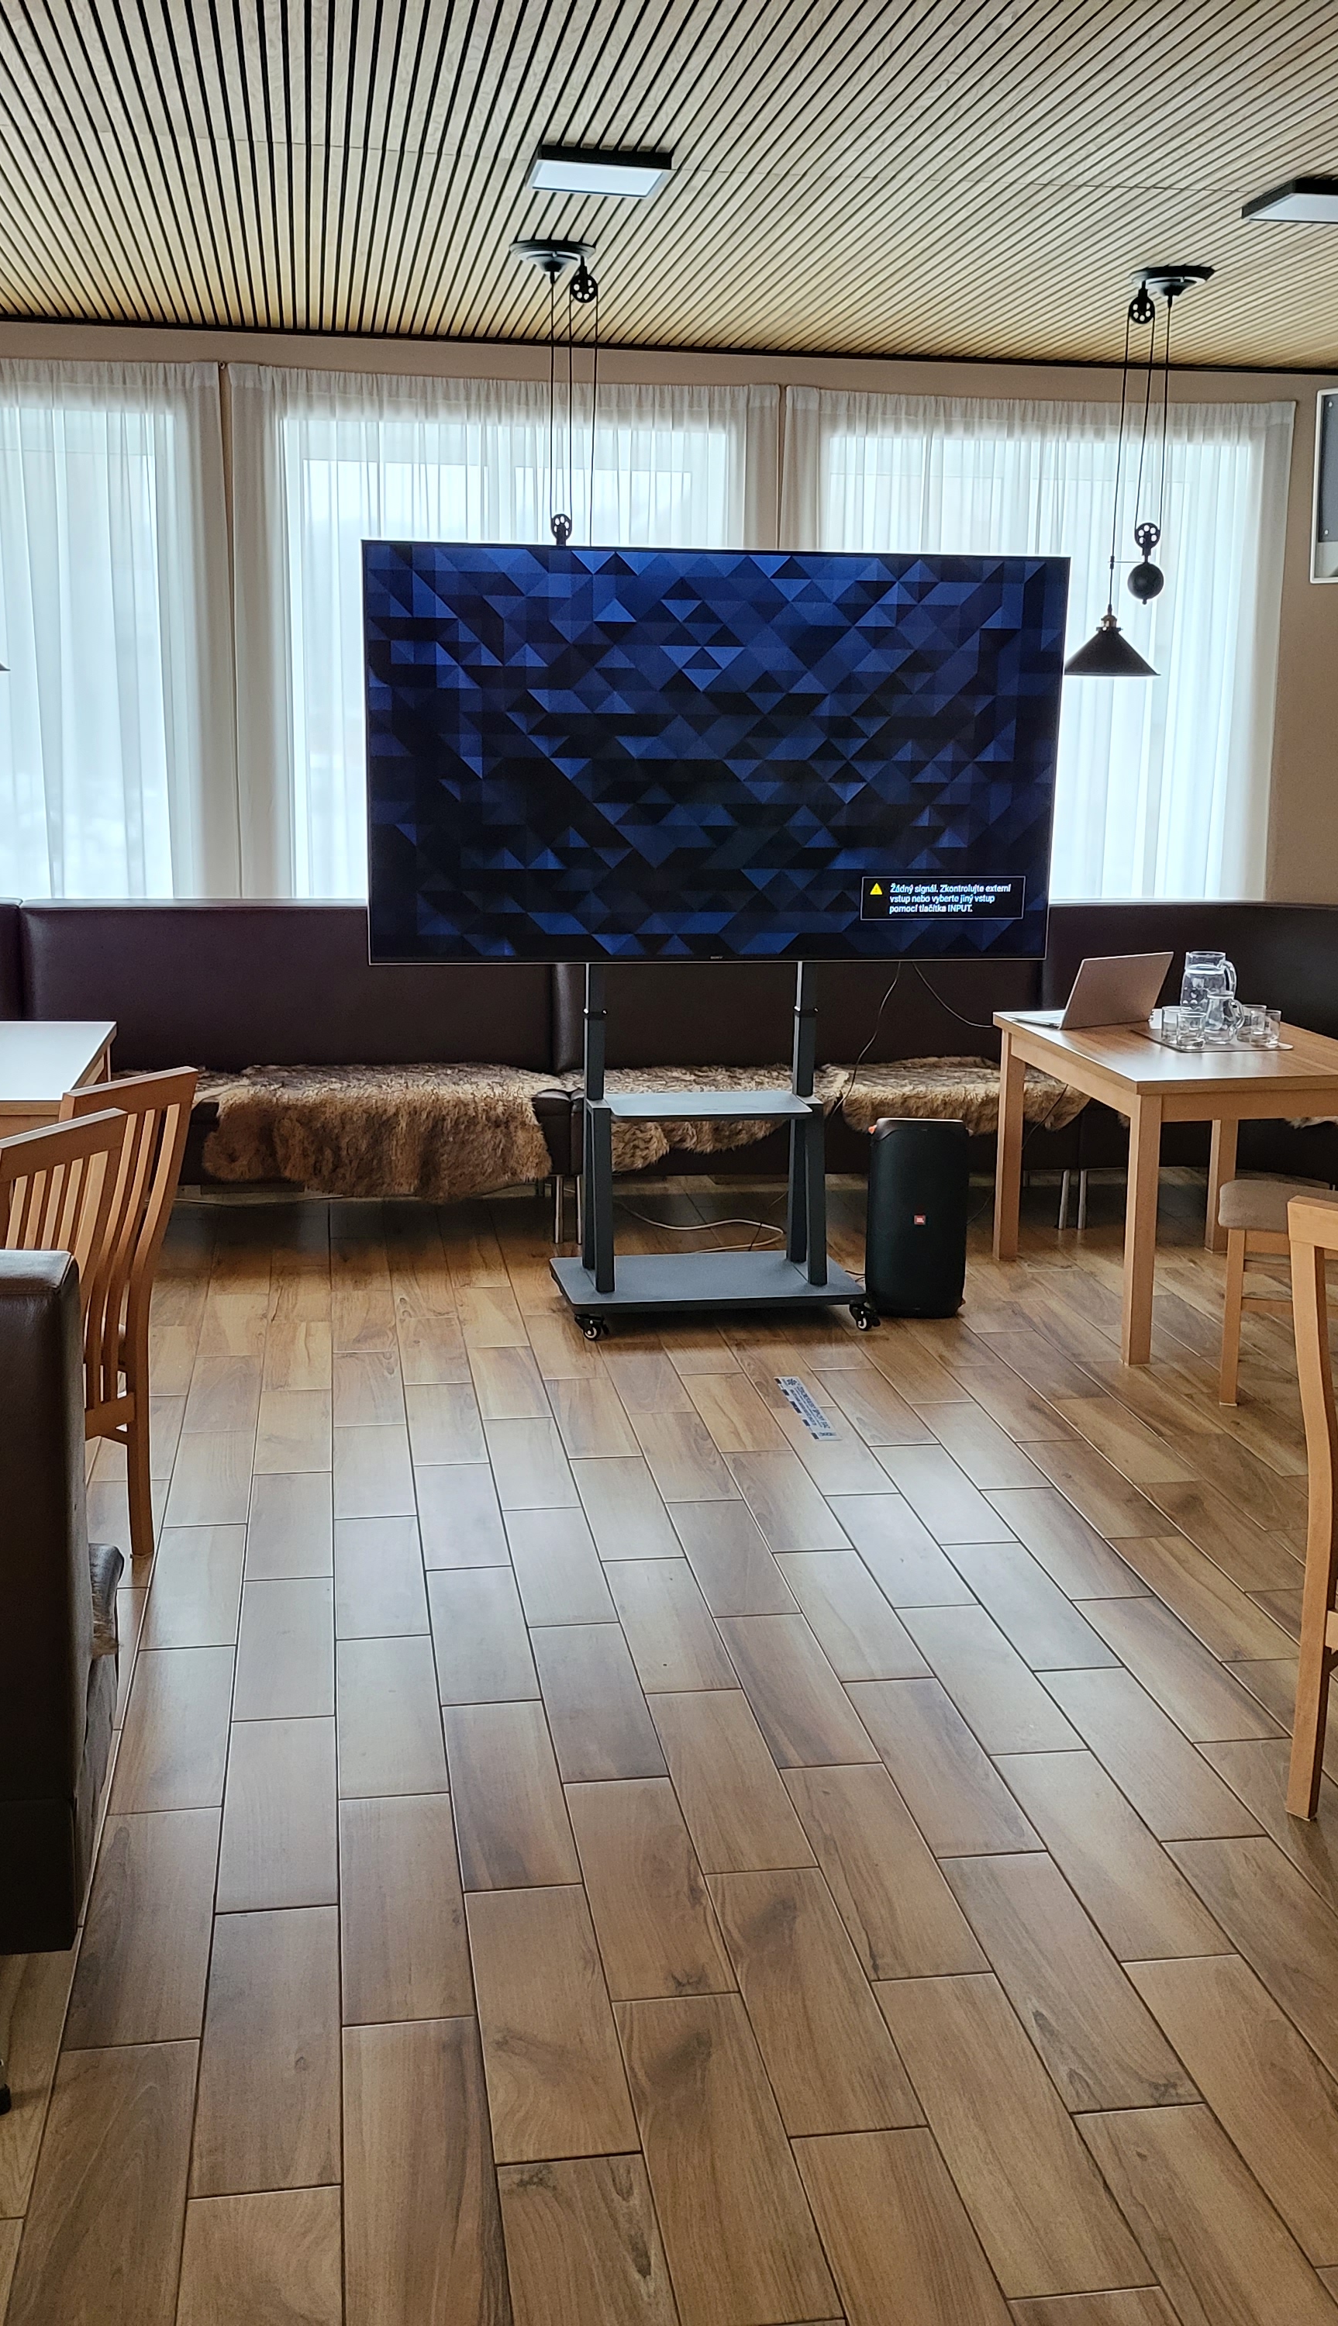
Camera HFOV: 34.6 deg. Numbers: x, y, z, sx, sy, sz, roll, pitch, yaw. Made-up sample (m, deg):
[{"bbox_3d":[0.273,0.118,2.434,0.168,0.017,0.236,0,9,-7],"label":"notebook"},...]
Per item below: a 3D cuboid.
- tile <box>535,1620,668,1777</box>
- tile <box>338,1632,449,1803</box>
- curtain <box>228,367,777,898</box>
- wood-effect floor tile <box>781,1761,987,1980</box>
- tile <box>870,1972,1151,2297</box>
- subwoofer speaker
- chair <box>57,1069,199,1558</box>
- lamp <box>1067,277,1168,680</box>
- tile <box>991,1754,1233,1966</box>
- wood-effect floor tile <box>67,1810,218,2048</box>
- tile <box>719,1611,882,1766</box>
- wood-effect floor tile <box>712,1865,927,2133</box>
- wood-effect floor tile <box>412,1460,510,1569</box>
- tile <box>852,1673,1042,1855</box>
[{"bbox_3d":[-0.132,0.928,3.726,0.176,0.010,0.600,-1,12,-9],"label":"tile"},{"bbox_3d":[-0.479,0.943,3.688,0.173,0.010,0.600,-1,12,-9],"label":"tile"},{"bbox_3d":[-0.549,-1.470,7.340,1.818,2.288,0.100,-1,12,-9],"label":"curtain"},{"bbox_3d":[0.312,1.052,3.219,0.173,0.010,0.600,-1,12,-9],"label":"wood-effect floor tile"},{"bbox_3d":[0.406,1.176,2.636,0.173,0.010,0.600,-1,12,-9],"label":"tile"},{"bbox_3d":[0.718,0.138,6.220,0.290,0.550,0.280,1,12,3],"label":"subwoofer speaker"},{"bbox_3d":[-1.222,0.313,4.129,0.580,1.000,0.400,7,13,28],"label":"chair"},{"bbox_3d":[1.246,-1.874,5.917,0.294,1.035,0.270,-1,12,-9],"label":"lamp"},{"bbox_3d":[0.657,1.040,3.255,0.173,0.010,0.599,-1,12,-9],"label":"tile"},{"bbox_3d":[-0.732,1.066,3.030,0.176,0.010,0.600,-1,12,-9],"label":"wood-effect floor tile"},{"bbox_3d":[0.218,0.928,3.800,0.173,0.010,0.600,-1,12,-9],"label":"tile"},{"bbox_3d":[0.185,1.117,2.898,0.173,0.010,0.600,-1,12,-9],"label":"wood-effect floor tile"},{"bbox_3d":[-0.445,0.748,4.564,0.176,0.010,0.600,-1,12,-9],"label":"wood-effect floor tile"},{"bbox_3d":[0.437,0.983,3.514,0.173,0.010,0.599,-1,12,-9],"label":"tile"}]

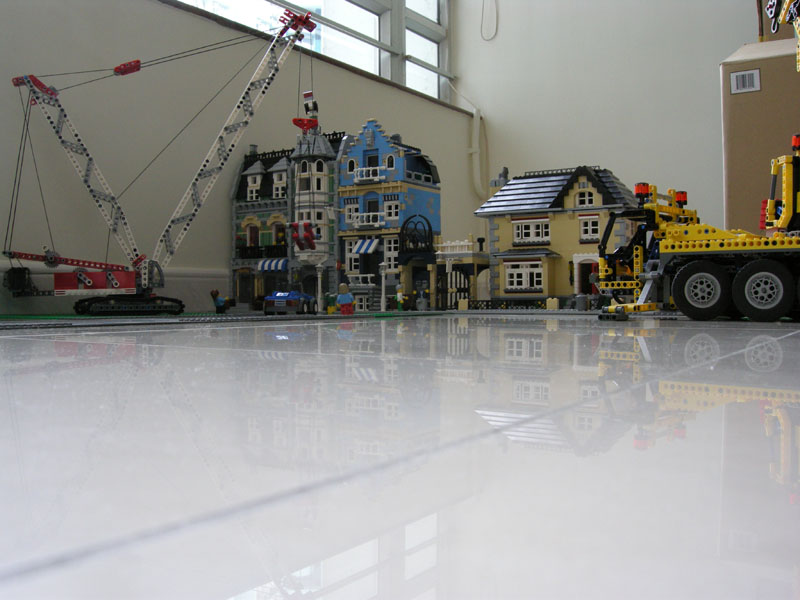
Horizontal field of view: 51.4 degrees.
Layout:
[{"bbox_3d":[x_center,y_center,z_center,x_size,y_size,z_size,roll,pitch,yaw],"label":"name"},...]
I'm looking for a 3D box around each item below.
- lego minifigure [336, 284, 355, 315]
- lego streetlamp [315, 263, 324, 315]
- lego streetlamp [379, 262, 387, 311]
[{"bbox_3d":[-0.070,-0.002,1.070,0.025,0.041,0.015,-6,0,8],"label":"lego minifigure"},{"bbox_3d":[-0.131,-0.021,1.355,0.014,0.077,0.014,0,0,0],"label":"lego streetlamp"},{"bbox_3d":[-0.026,-0.021,1.305,0.014,0.077,0.014,0,0,0],"label":"lego streetlamp"}]

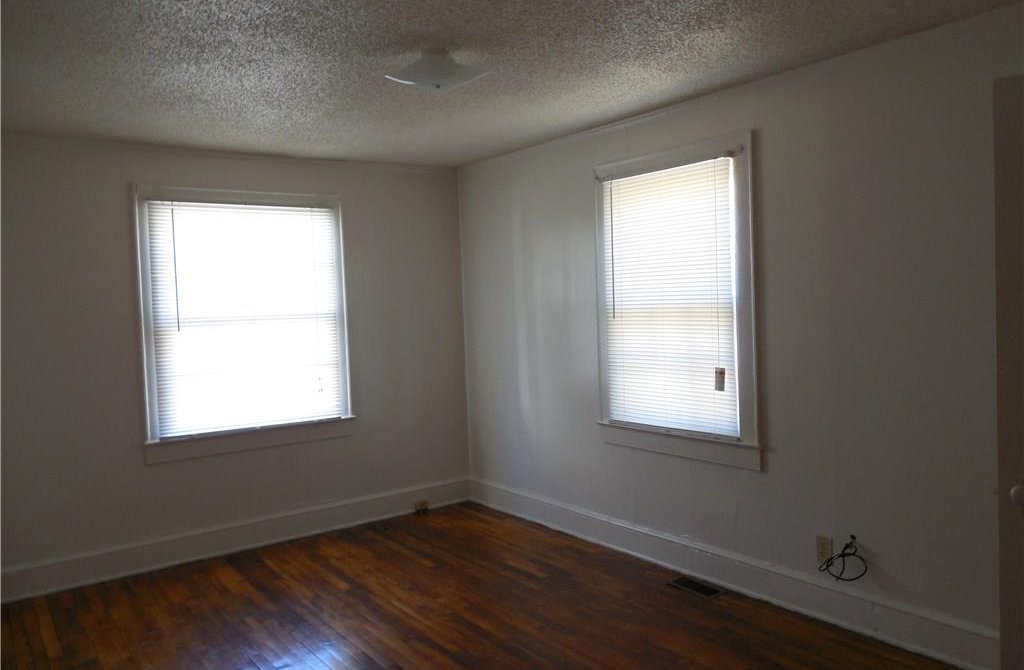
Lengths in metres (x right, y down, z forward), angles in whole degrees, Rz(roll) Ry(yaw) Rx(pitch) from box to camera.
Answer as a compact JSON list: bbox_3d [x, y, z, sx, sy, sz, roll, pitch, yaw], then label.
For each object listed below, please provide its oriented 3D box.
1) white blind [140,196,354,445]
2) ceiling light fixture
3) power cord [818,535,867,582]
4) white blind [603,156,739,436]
[{"bbox_3d":[-1.616,-0.151,4.575,1.250,1.460,0.100,-4,3,-37],"label":"white blind"},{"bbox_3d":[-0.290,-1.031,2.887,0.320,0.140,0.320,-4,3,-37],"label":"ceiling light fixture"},{"bbox_3d":[1.407,0.963,3.152,0.070,0.190,0.190,-4,3,-37],"label":"power cord"},{"bbox_3d":[0.821,-0.184,3.920,0.050,1.380,0.890,-4,3,-37],"label":"white blind"}]

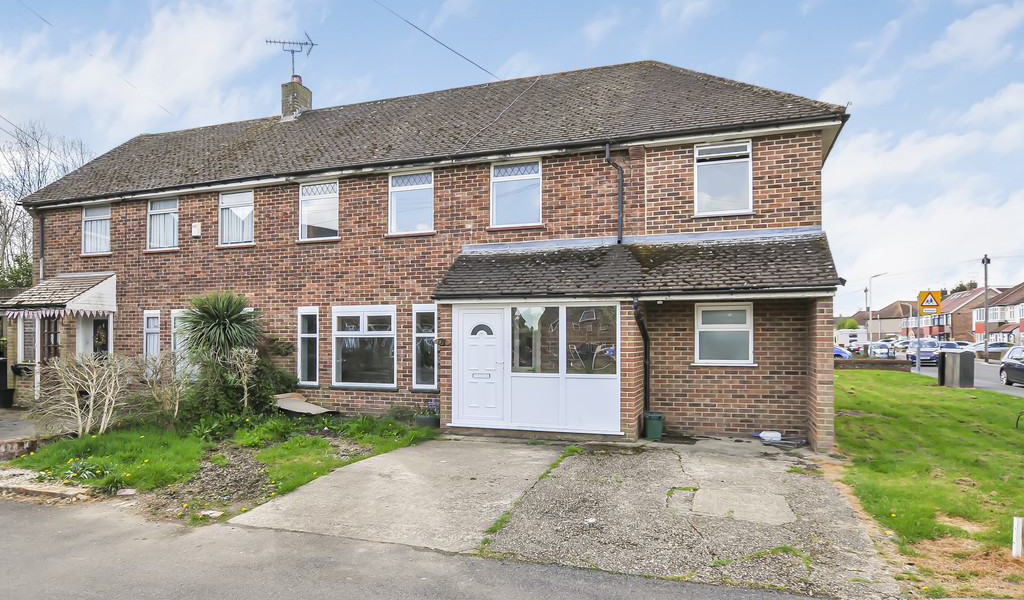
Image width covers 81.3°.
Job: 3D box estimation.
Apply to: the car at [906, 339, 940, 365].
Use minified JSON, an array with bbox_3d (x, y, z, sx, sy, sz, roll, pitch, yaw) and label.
[{"bbox_3d":[26.827,3.382,38.800,1.850,1.670,4.400,-1,-2,33],"label":"car"}]

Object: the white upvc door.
[{"bbox_3d":[-0.526,1.092,9.800,0.860,1.910,0.090,-1,-2,19],"label":"white upvc door"}]

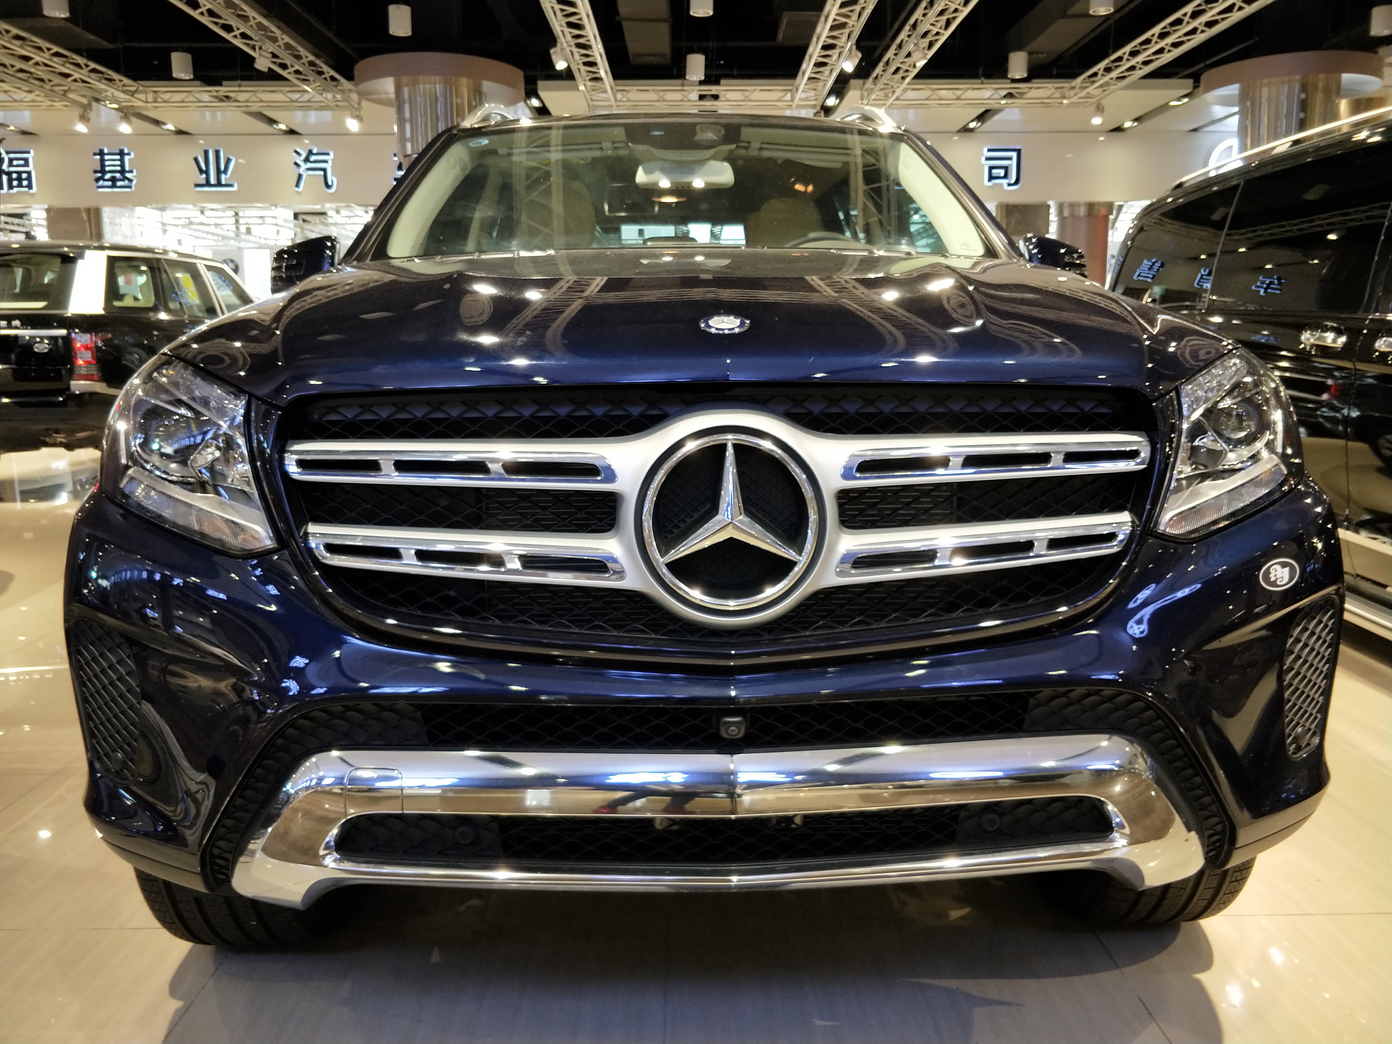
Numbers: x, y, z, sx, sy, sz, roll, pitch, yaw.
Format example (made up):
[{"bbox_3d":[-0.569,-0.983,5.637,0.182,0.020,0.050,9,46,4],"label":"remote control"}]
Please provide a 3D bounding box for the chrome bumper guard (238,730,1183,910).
[{"bbox_3d":[0.044,0.355,1.196,1.270,0.260,0.220,-1,10,-2],"label":"chrome bumper guard"}]

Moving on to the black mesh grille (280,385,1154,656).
[{"bbox_3d":[0.034,-0.008,1.078,0.965,0.285,0.140,-1,10,-2],"label":"black mesh grille"}]

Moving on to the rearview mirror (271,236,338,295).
[{"bbox_3d":[-0.978,-0.653,2.599,0.200,0.175,0.150,-1,10,-2],"label":"rearview mirror"}]

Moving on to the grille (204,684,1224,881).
[{"bbox_3d":[0.045,0.335,1.223,1.380,0.320,0.230,-1,10,-2],"label":"grille"}]

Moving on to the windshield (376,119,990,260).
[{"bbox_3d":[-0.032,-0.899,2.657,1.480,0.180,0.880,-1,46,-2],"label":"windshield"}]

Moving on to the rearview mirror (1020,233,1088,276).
[{"bbox_3d":[0.928,-0.676,2.670,0.200,0.175,0.150,-1,10,-2],"label":"rearview mirror"}]

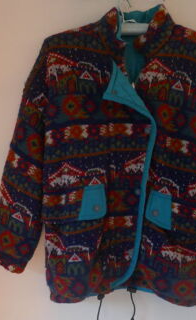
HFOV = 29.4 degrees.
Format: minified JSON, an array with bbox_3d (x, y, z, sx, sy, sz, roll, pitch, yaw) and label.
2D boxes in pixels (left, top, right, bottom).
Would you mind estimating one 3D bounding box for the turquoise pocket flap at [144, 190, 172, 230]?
[{"bbox_3d":[0.165,0.137,1.015,0.071,0.106,0.018,-1,2,0],"label":"turquoise pocket flap"}]

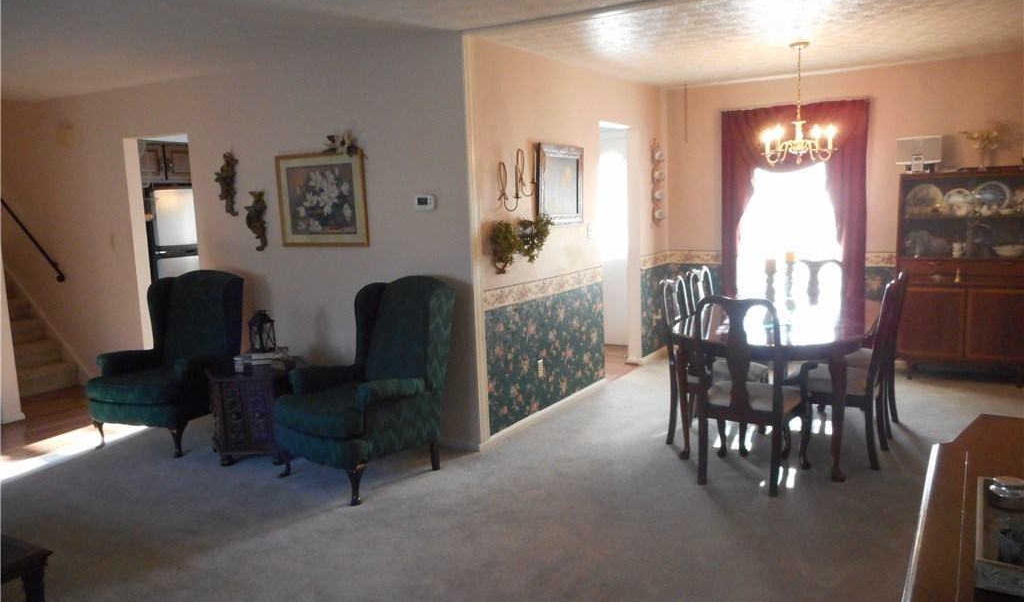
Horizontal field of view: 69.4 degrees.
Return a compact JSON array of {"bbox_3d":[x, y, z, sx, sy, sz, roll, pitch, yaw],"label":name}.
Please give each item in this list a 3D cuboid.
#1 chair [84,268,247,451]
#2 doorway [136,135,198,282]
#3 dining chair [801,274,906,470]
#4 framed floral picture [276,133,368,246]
[{"bbox_3d":[-2.230,0.367,4.848,0.760,1.070,0.800,1,9,18],"label":"chair"},{"bbox_3d":[-2.670,-0.255,5.857,0.842,2.035,0.130,3,10,32],"label":"doorway"},{"bbox_3d":[1.849,0.382,4.158,0.540,0.985,0.490,3,10,32],"label":"dining chair"},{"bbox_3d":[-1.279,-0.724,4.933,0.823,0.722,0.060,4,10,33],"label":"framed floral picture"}]

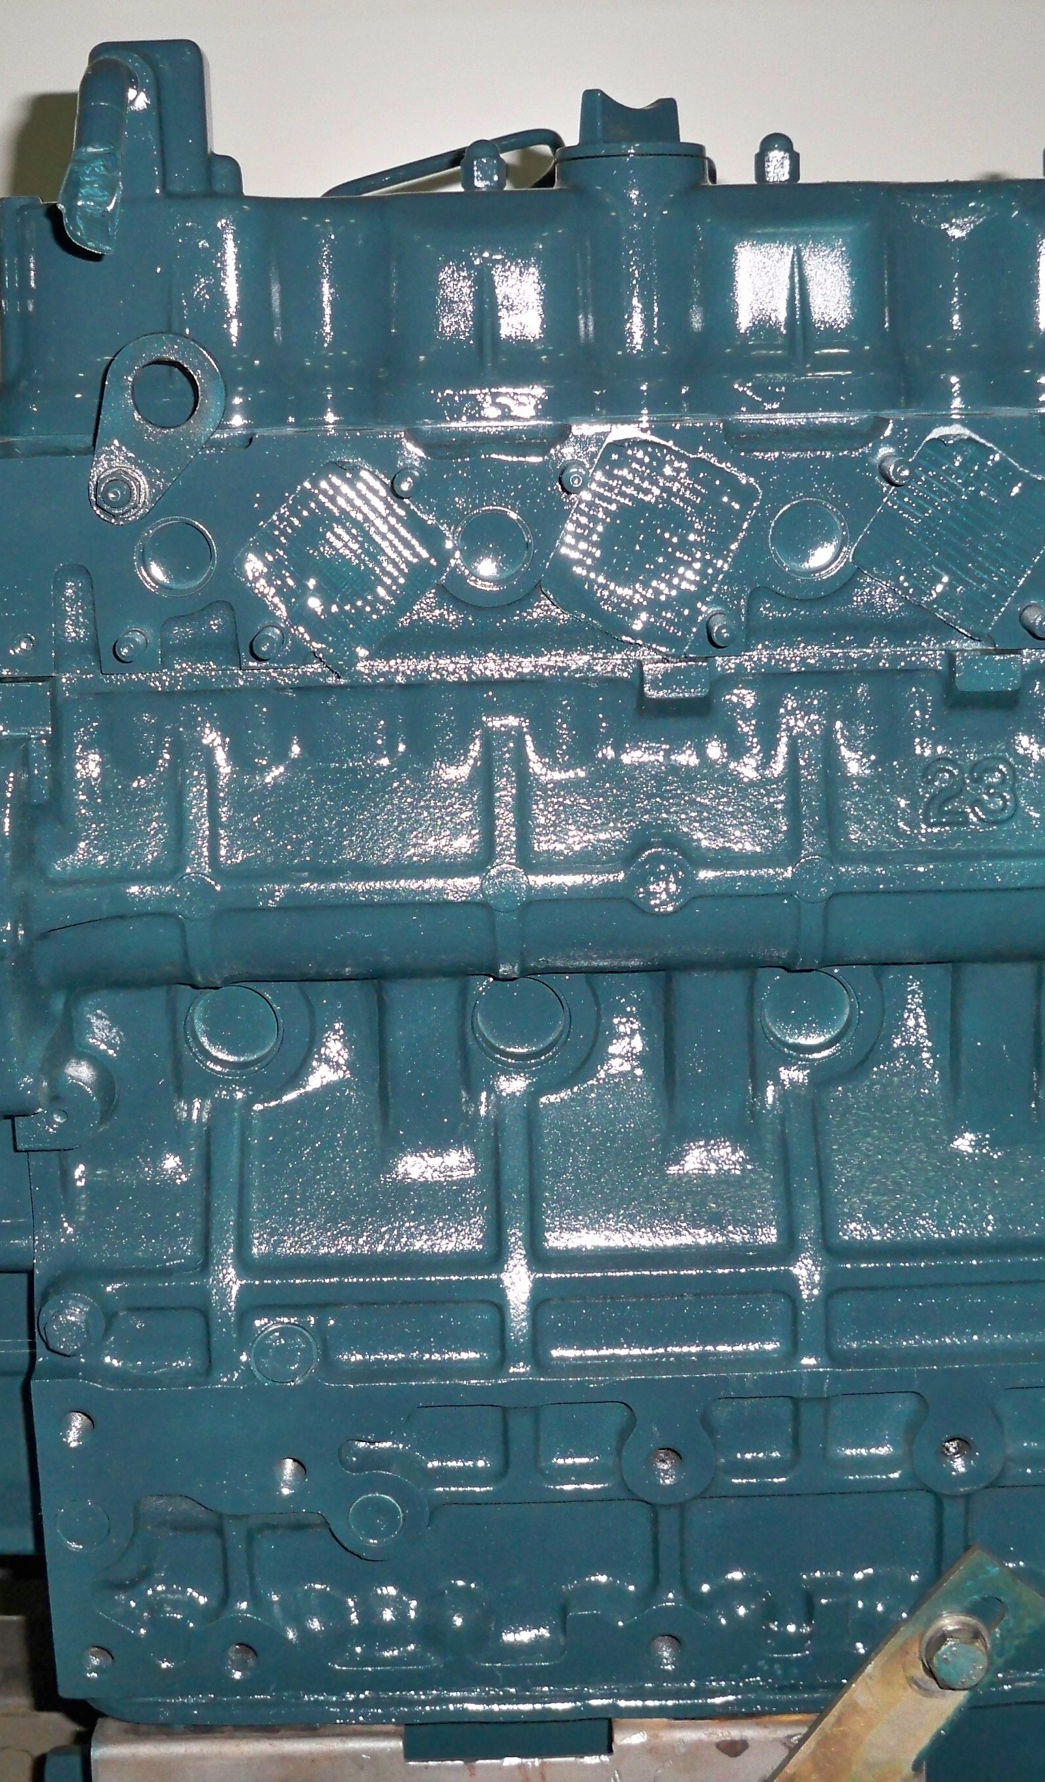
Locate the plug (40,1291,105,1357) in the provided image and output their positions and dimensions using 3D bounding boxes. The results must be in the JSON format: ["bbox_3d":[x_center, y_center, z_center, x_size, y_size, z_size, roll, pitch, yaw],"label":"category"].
[{"bbox_3d":[-0.148,0.141,0.786,0.021,0.021,0.008,-2,15,0],"label":"plug"}]

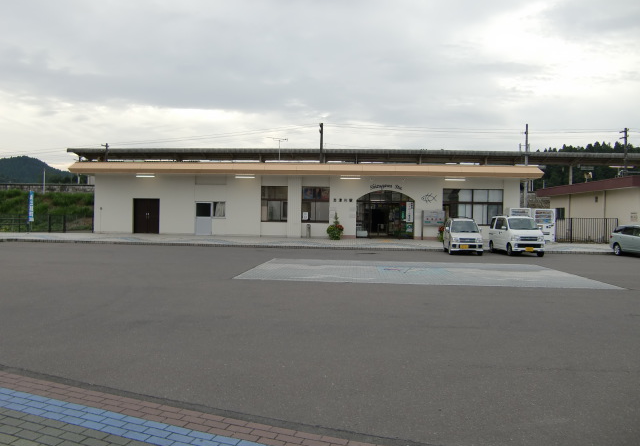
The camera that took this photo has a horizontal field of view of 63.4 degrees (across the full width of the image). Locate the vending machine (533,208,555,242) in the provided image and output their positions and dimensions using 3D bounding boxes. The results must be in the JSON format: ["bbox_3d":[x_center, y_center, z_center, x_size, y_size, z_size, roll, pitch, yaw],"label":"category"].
[{"bbox_3d":[12.750,0.160,29.600,1.130,1.860,0.750,1,1,4],"label":"vending machine"}]

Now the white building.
[{"bbox_3d":[-0.800,-1.450,34.600,27.400,4.500,9.600,1,1,4],"label":"white building"}]

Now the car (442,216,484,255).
[{"bbox_3d":[6.690,0.580,24.350,1.450,1.660,3.360,1,1,8],"label":"car"}]

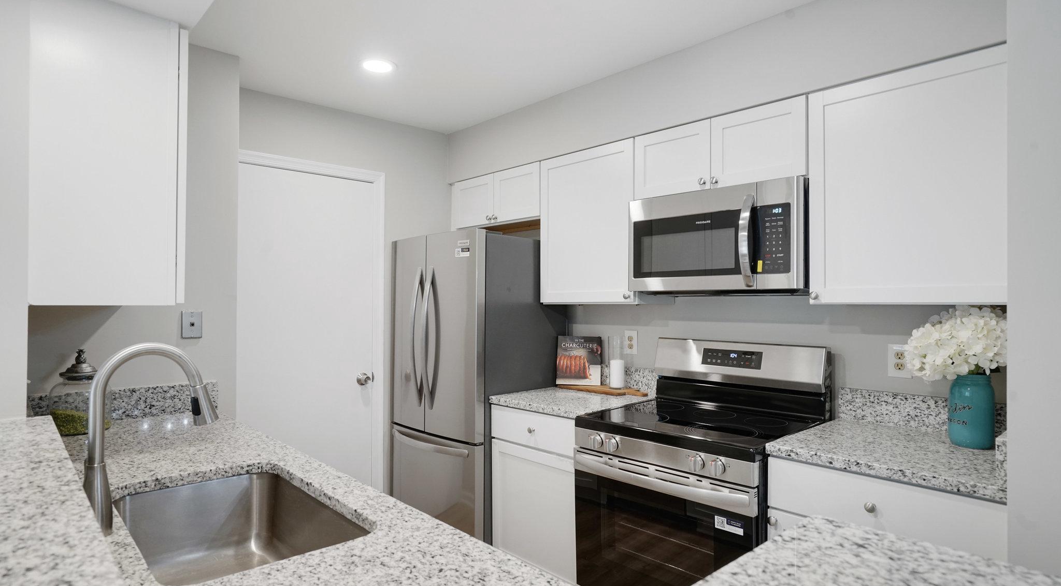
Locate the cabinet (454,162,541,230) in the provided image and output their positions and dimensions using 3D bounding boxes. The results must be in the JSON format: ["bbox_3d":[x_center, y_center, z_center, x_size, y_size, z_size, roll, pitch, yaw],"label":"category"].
[{"bbox_3d":[-0.106,-0.547,3.421,0.319,0.288,0.809,1,-2,-43],"label":"cabinet"}]

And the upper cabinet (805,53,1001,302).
[{"bbox_3d":[1.329,-0.346,1.921,0.303,0.765,0.605,1,-1,-45],"label":"upper cabinet"}]

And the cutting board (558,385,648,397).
[{"bbox_3d":[0.384,0.500,2.892,0.148,0.018,0.520,1,-1,-45],"label":"cutting board"}]

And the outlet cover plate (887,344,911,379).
[{"bbox_3d":[1.360,0.253,2.061,0.007,0.116,0.073,1,-1,-45],"label":"outlet cover plate"}]

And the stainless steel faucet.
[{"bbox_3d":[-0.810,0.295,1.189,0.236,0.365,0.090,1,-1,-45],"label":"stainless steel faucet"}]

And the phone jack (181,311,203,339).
[{"bbox_3d":[-1.419,0.133,2.348,0.073,0.115,0.007,1,-2,-43],"label":"phone jack"}]

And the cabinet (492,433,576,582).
[{"bbox_3d":[0.259,1.013,2.767,0.630,0.697,0.605,1,-2,-43],"label":"cabinet"}]

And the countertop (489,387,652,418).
[{"bbox_3d":[0.224,0.521,2.738,0.635,0.030,0.572,1,-1,-45],"label":"countertop"}]

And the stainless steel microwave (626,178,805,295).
[{"bbox_3d":[0.833,-0.206,2.376,0.375,0.418,0.751,1,-2,-43],"label":"stainless steel microwave"}]

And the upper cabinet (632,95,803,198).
[{"bbox_3d":[0.849,-0.569,2.410,0.303,0.302,0.760,1,-1,-45],"label":"upper cabinet"}]

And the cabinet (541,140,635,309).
[{"bbox_3d":[0.382,-0.320,2.898,0.319,0.767,0.613,1,-2,-43],"label":"cabinet"}]

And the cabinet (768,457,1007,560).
[{"bbox_3d":[1.197,0.960,1.785,0.613,0.884,0.607,1,-1,-45],"label":"cabinet"}]

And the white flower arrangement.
[{"bbox_3d":[1.410,0.162,1.799,0.280,0.242,0.305,1,-1,-45],"label":"white flower arrangement"}]

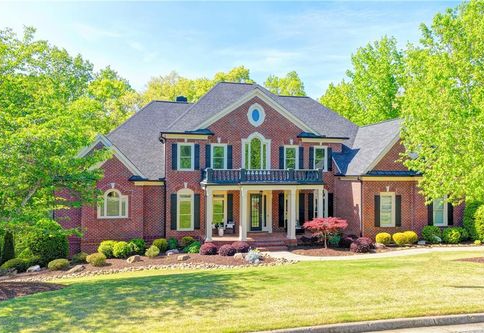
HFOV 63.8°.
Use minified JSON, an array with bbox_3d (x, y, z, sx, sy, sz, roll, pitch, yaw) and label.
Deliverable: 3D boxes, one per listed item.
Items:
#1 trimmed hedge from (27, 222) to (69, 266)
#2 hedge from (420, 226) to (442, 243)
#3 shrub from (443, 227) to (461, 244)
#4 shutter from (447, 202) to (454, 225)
[{"bbox_3d":[-10.155,4.038,20.400,1.980,2.150,1.900,0,-2,0],"label":"trimmed hedge"},{"bbox_3d":[11.487,4.082,23.500,1.120,0.950,1.080,0,-2,0],"label":"hedge"},{"bbox_3d":[12.804,4.219,23.700,1.100,0.980,1.050,0,-2,-9],"label":"shrub"},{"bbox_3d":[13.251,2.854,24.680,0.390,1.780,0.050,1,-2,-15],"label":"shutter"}]

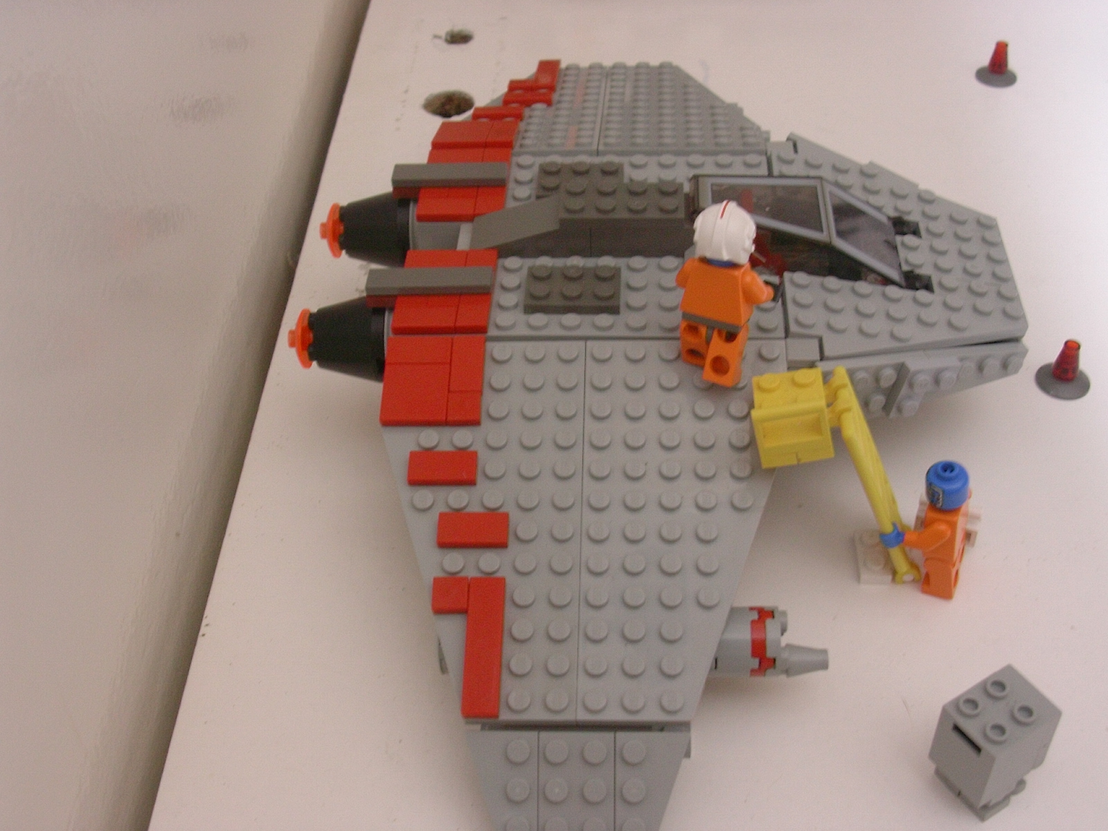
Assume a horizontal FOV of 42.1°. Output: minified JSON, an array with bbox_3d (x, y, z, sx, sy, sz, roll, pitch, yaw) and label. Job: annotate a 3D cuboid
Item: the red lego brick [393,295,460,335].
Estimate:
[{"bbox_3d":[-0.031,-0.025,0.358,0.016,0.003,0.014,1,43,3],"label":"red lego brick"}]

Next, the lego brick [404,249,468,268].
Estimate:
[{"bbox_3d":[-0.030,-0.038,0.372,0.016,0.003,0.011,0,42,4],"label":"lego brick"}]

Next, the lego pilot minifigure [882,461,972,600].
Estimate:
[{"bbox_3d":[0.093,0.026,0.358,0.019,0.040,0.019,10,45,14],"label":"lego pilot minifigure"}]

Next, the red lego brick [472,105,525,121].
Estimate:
[{"bbox_3d":[-0.017,-0.093,0.446,0.016,0.003,0.008,0,27,4],"label":"red lego brick"}]

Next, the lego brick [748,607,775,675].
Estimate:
[{"bbox_3d":[0.047,0.052,0.333,0.005,0.016,0.016,0,42,4],"label":"lego brick"}]

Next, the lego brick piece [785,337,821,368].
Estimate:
[{"bbox_3d":[0.060,-0.015,0.347,0.008,0.003,0.008,1,43,3],"label":"lego brick piece"}]

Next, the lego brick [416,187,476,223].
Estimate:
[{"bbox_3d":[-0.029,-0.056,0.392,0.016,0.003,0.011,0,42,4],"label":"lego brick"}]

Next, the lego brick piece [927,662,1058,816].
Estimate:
[{"bbox_3d":[0.099,0.073,0.324,0.020,0.026,0.016,-25,49,-22],"label":"lego brick piece"}]

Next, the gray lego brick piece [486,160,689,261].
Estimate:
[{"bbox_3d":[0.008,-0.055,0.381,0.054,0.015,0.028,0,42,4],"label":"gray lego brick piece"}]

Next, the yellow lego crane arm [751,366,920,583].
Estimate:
[{"bbox_3d":[0.068,0.017,0.348,0.030,0.071,0.017,-16,36,10],"label":"yellow lego crane arm"}]

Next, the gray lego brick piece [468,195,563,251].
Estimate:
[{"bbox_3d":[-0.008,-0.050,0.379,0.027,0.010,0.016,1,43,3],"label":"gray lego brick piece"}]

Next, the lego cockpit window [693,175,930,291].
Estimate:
[{"bbox_3d":[0.064,-0.050,0.375,0.058,0.018,0.032,4,43,0],"label":"lego cockpit window"}]

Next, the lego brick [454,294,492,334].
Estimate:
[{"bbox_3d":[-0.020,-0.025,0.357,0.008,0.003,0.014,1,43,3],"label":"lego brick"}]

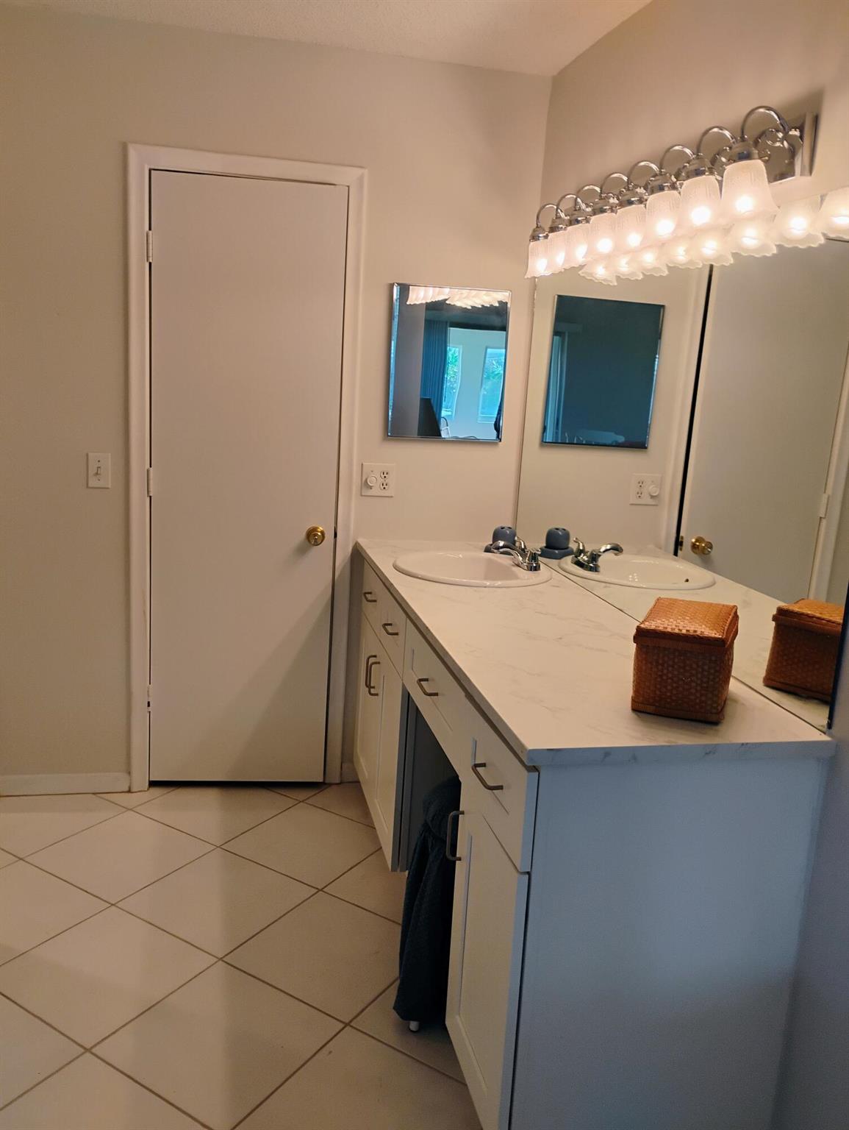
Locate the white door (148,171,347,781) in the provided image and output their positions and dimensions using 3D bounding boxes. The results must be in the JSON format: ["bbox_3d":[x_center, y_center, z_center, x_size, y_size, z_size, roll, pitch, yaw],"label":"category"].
[{"bbox_3d":[-0.601,-0.222,3.077,0.612,2.022,0.040,2,11,-7],"label":"white door"}]

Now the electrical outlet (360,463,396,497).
[{"bbox_3d":[-0.158,-0.293,3.164,0.116,0.114,0.018,1,11,-13],"label":"electrical outlet"}]

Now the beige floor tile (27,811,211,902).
[{"bbox_3d":[-0.924,0.887,2.803,0.400,0.010,0.400,10,13,31],"label":"beige floor tile"}]

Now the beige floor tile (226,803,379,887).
[{"bbox_3d":[-0.366,0.894,2.934,0.400,0.010,0.400,10,13,31],"label":"beige floor tile"}]

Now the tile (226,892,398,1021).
[{"bbox_3d":[-0.240,1.009,2.387,0.400,0.010,0.400,10,13,31],"label":"tile"}]

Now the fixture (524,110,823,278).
[{"bbox_3d":[0.491,-0.861,2.233,0.180,0.213,1.250,1,11,-13],"label":"fixture"}]

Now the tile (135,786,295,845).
[{"bbox_3d":[-0.708,0.833,3.142,0.400,0.010,0.400,10,13,31],"label":"tile"}]

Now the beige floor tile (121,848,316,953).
[{"bbox_3d":[-0.582,0.948,2.595,0.400,0.010,0.400,10,13,31],"label":"beige floor tile"}]

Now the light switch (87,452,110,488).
[{"bbox_3d":[-1.055,-0.304,2.965,0.071,0.114,0.014,1,11,-13],"label":"light switch"}]

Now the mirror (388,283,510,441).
[{"bbox_3d":[0.078,-0.685,3.130,0.408,0.508,0.025,1,11,-13],"label":"mirror"}]

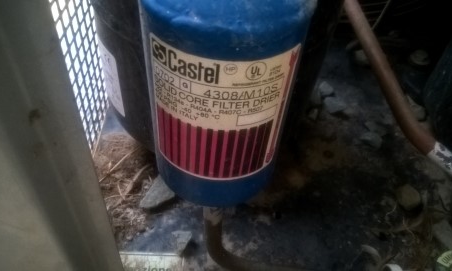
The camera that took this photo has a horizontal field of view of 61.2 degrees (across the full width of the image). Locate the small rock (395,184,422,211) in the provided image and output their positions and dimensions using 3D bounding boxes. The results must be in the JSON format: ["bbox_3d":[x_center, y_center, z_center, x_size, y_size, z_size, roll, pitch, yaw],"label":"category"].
[{"bbox_3d":[0.176,0.060,0.369,0.020,0.014,0.019,35,53,25],"label":"small rock"}]

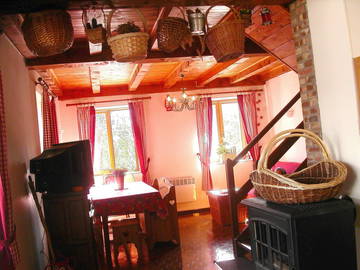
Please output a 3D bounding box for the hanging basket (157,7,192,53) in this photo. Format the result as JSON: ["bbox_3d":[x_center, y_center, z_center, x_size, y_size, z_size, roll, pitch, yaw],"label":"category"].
[{"bbox_3d":[-0.047,-0.818,3.046,0.245,0.340,0.240,-5,-2,-11],"label":"hanging basket"}]

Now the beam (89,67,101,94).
[{"bbox_3d":[-1.290,-0.885,6.066,0.123,0.126,2.457,-6,-2,-12],"label":"beam"}]

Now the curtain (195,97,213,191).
[{"bbox_3d":[0.490,0.169,7.608,0.320,1.760,0.100,-5,-2,-11],"label":"curtain"}]

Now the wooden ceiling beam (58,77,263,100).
[{"bbox_3d":[-0.263,-0.899,7.547,4.000,0.180,0.150,-5,-2,-11],"label":"wooden ceiling beam"}]

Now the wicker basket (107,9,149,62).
[{"bbox_3d":[-0.427,-0.839,3.239,0.334,0.454,0.290,-6,-2,-12],"label":"wicker basket"}]

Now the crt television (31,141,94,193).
[{"bbox_3d":[-1.281,0.337,4.074,0.570,0.490,0.470,-7,-3,37],"label":"crt television"}]

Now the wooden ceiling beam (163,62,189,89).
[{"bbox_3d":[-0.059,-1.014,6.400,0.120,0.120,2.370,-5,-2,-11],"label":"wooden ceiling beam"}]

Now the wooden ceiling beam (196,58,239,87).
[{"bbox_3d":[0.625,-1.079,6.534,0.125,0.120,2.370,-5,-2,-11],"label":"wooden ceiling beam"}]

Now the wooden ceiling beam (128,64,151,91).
[{"bbox_3d":[-0.648,-0.947,6.225,0.123,0.126,2.432,-6,-2,-12],"label":"wooden ceiling beam"}]

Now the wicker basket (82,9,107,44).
[{"bbox_3d":[-0.683,-0.875,3.150,0.176,0.284,0.139,-6,-2,6],"label":"wicker basket"}]

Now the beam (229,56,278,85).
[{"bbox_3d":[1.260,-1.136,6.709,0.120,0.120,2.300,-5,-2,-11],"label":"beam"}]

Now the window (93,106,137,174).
[{"bbox_3d":[-1.298,0.143,7.453,0.930,1.260,0.100,-5,-2,-11],"label":"window"}]

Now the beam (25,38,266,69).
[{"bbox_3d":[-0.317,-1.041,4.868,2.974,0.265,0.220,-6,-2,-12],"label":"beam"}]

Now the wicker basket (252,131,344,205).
[{"bbox_3d":[0.847,0.225,2.912,0.622,0.521,0.479,-6,-2,6],"label":"wicker basket"}]

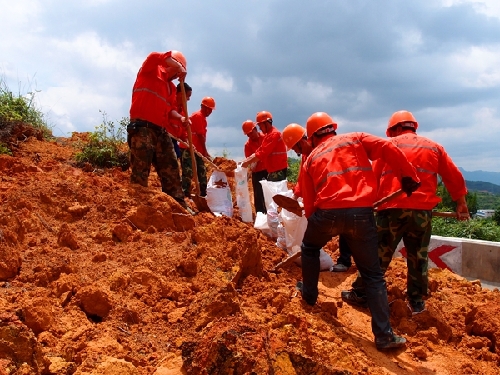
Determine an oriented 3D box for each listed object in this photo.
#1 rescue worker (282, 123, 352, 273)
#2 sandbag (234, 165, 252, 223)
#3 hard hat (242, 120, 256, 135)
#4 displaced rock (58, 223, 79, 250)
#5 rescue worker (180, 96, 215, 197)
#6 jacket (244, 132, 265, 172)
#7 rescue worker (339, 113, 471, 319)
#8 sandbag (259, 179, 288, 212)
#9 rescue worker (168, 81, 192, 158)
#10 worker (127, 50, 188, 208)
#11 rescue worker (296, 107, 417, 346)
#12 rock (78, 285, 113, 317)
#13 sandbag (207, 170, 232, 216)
[{"bbox_3d":[0.700,0.100,4.450,0.780,1.530,0.580,0,0,-18],"label":"rescue worker"},{"bbox_3d":[-0.095,0.090,6.450,0.230,0.860,0.240,-6,0,6],"label":"sandbag"},{"bbox_3d":[-0.010,-0.970,7.000,0.280,0.160,0.220,-38,14,-30],"label":"hard hat"},{"bbox_3d":[-1.382,0.373,3.300,0.160,0.200,0.160,0,0,0],"label":"displaced rock"},{"bbox_3d":[-0.852,-0.664,7.100,0.480,1.660,0.500,0,0,12],"label":"rescue worker"},{"bbox_3d":[0.107,-0.533,6.600,0.500,0.630,0.360,0,0,30],"label":"jacket"},{"bbox_3d":[1.290,0.210,3.620,0.900,1.700,0.650,0,0,-13],"label":"rescue worker"},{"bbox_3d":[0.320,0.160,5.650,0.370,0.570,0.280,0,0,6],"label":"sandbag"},{"bbox_3d":[-0.970,-0.600,5.800,0.600,1.620,0.550,0,0,12],"label":"rescue worker"},{"bbox_3d":[-0.945,-0.587,4.500,0.540,1.670,0.560,0,0,30],"label":"worker"},{"bbox_3d":[0.770,0.300,3.070,0.800,1.660,0.800,0,0,-13],"label":"rescue worker"},{"bbox_3d":[-0.874,0.645,2.450,0.190,0.180,0.180,0,0,0],"label":"rock"},{"bbox_3d":[-0.366,0.072,5.200,0.330,0.570,0.300,0,0,-12],"label":"sandbag"}]

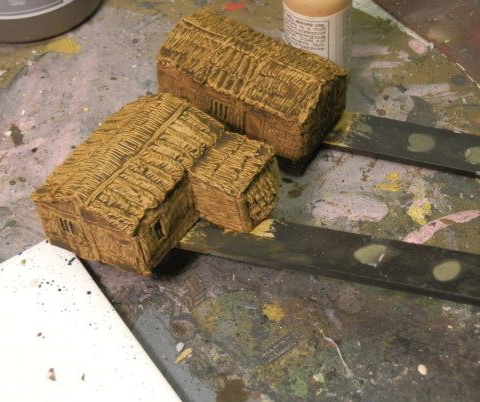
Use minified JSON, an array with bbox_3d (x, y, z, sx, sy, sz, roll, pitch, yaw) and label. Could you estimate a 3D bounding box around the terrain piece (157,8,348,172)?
[{"bbox_3d":[0.005,-0.044,0.339,0.061,0.028,0.030,28,60,24],"label":"terrain piece"}]

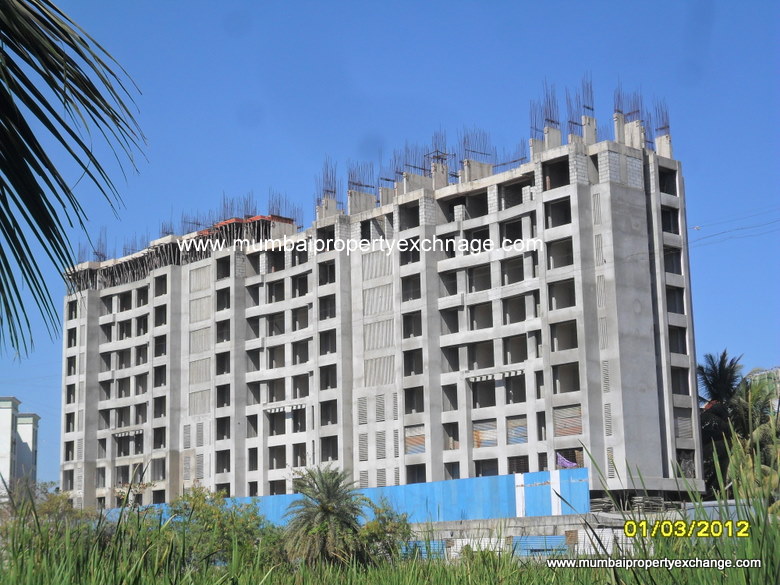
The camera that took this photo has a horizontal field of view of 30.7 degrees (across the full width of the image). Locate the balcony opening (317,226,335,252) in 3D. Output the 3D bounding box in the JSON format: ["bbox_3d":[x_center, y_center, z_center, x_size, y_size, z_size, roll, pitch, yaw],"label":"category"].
[{"bbox_3d":[-5.058,-4.383,119.654,0.800,2.191,2.355,9,-15,-42],"label":"balcony opening"}]

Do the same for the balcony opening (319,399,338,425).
[{"bbox_3d":[-4.819,9.877,115.838,0.350,1.967,2.056,9,-15,-42],"label":"balcony opening"}]

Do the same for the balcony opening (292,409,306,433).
[{"bbox_3d":[-7.470,11.124,122.758,0.900,2.010,1.790,9,-15,-42],"label":"balcony opening"}]

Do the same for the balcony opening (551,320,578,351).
[{"bbox_3d":[12.043,3.026,97.389,0.450,1.972,2.446,9,-15,-42],"label":"balcony opening"}]

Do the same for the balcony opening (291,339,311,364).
[{"bbox_3d":[-7.509,5.125,120.775,0.450,1.991,2.223,9,-15,-42],"label":"balcony opening"}]

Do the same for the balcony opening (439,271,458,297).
[{"bbox_3d":[4.593,-0.634,107.996,0.450,1.982,1.962,9,-15,-42],"label":"balcony opening"}]

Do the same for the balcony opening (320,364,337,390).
[{"bbox_3d":[-4.902,7.015,116.413,0.350,1.967,2.119,9,-15,-42],"label":"balcony opening"}]

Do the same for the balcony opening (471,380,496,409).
[{"bbox_3d":[7.391,7.764,108.819,0.500,2.160,2.380,9,-15,-43],"label":"balcony opening"}]

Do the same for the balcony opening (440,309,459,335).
[{"bbox_3d":[4.794,2.245,108.347,0.700,1.933,1.976,9,-15,-42],"label":"balcony opening"}]

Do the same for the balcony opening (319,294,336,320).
[{"bbox_3d":[-4.878,1.332,118.949,0.900,1.980,2.050,9,-15,-42],"label":"balcony opening"}]

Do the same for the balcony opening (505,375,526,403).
[{"bbox_3d":[9.217,7.073,102.660,0.450,1.962,1.982,9,-15,-42],"label":"balcony opening"}]

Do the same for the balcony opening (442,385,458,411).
[{"bbox_3d":[4.876,8.276,110.780,0.500,2.040,1.630,9,-15,-43],"label":"balcony opening"}]

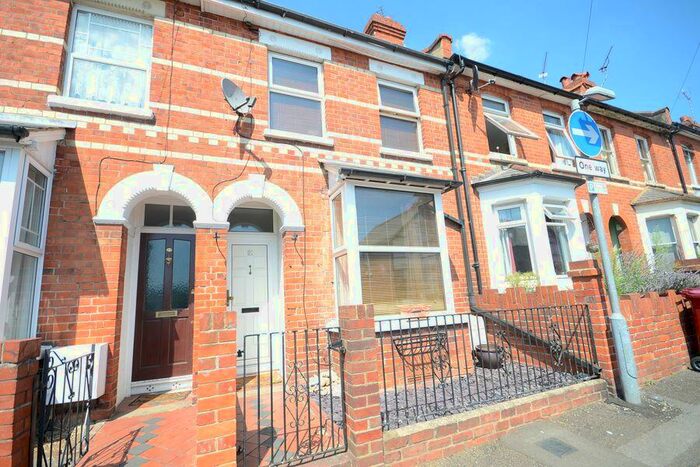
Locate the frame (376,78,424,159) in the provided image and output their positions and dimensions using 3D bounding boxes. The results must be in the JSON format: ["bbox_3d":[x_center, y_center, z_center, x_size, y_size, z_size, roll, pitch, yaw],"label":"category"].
[{"bbox_3d":[0.931,-2.196,5.490,0.940,1.370,0.120,1,-10,-23],"label":"frame"}]

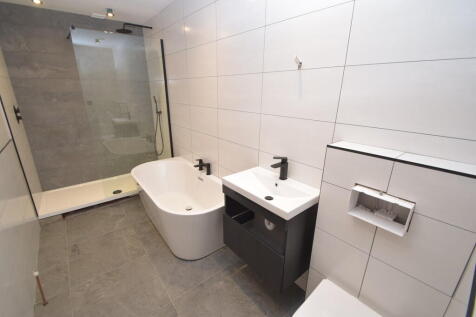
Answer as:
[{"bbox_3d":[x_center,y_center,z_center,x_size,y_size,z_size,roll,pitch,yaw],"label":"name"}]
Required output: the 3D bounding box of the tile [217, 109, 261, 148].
[{"bbox_3d":[-0.005,-0.295,1.864,0.010,0.300,0.600,-15,25,-38],"label":"tile"}]

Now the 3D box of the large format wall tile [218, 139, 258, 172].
[{"bbox_3d":[-0.008,-0.012,1.962,0.010,0.300,0.600,-15,25,-38],"label":"large format wall tile"}]

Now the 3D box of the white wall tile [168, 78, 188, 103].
[{"bbox_3d":[-0.780,-0.885,2.627,0.010,0.300,0.600,-15,25,-38],"label":"white wall tile"}]

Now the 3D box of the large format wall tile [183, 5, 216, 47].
[{"bbox_3d":[-0.386,-1.299,2.000,0.010,0.300,0.600,-15,25,-38],"label":"large format wall tile"}]

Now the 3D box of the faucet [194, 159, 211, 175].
[{"bbox_3d":[-0.450,0.113,2.372,0.158,0.155,0.218,-15,25,-38],"label":"faucet"}]

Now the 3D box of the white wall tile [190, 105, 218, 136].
[{"bbox_3d":[-0.394,-0.448,2.294,0.010,0.300,0.600,-15,25,-38],"label":"white wall tile"}]

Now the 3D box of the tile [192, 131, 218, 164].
[{"bbox_3d":[-0.393,-0.156,2.396,0.011,0.304,0.597,-15,25,-38],"label":"tile"}]

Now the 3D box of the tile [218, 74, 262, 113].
[{"bbox_3d":[-0.002,-0.579,1.766,0.010,0.300,0.600,-15,25,-38],"label":"tile"}]

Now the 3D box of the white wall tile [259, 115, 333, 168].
[{"bbox_3d":[0.388,-0.144,1.444,0.011,0.304,0.597,-15,25,-38],"label":"white wall tile"}]

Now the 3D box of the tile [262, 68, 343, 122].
[{"bbox_3d":[0.390,-0.431,1.345,0.011,0.304,0.597,-15,25,-38],"label":"tile"}]

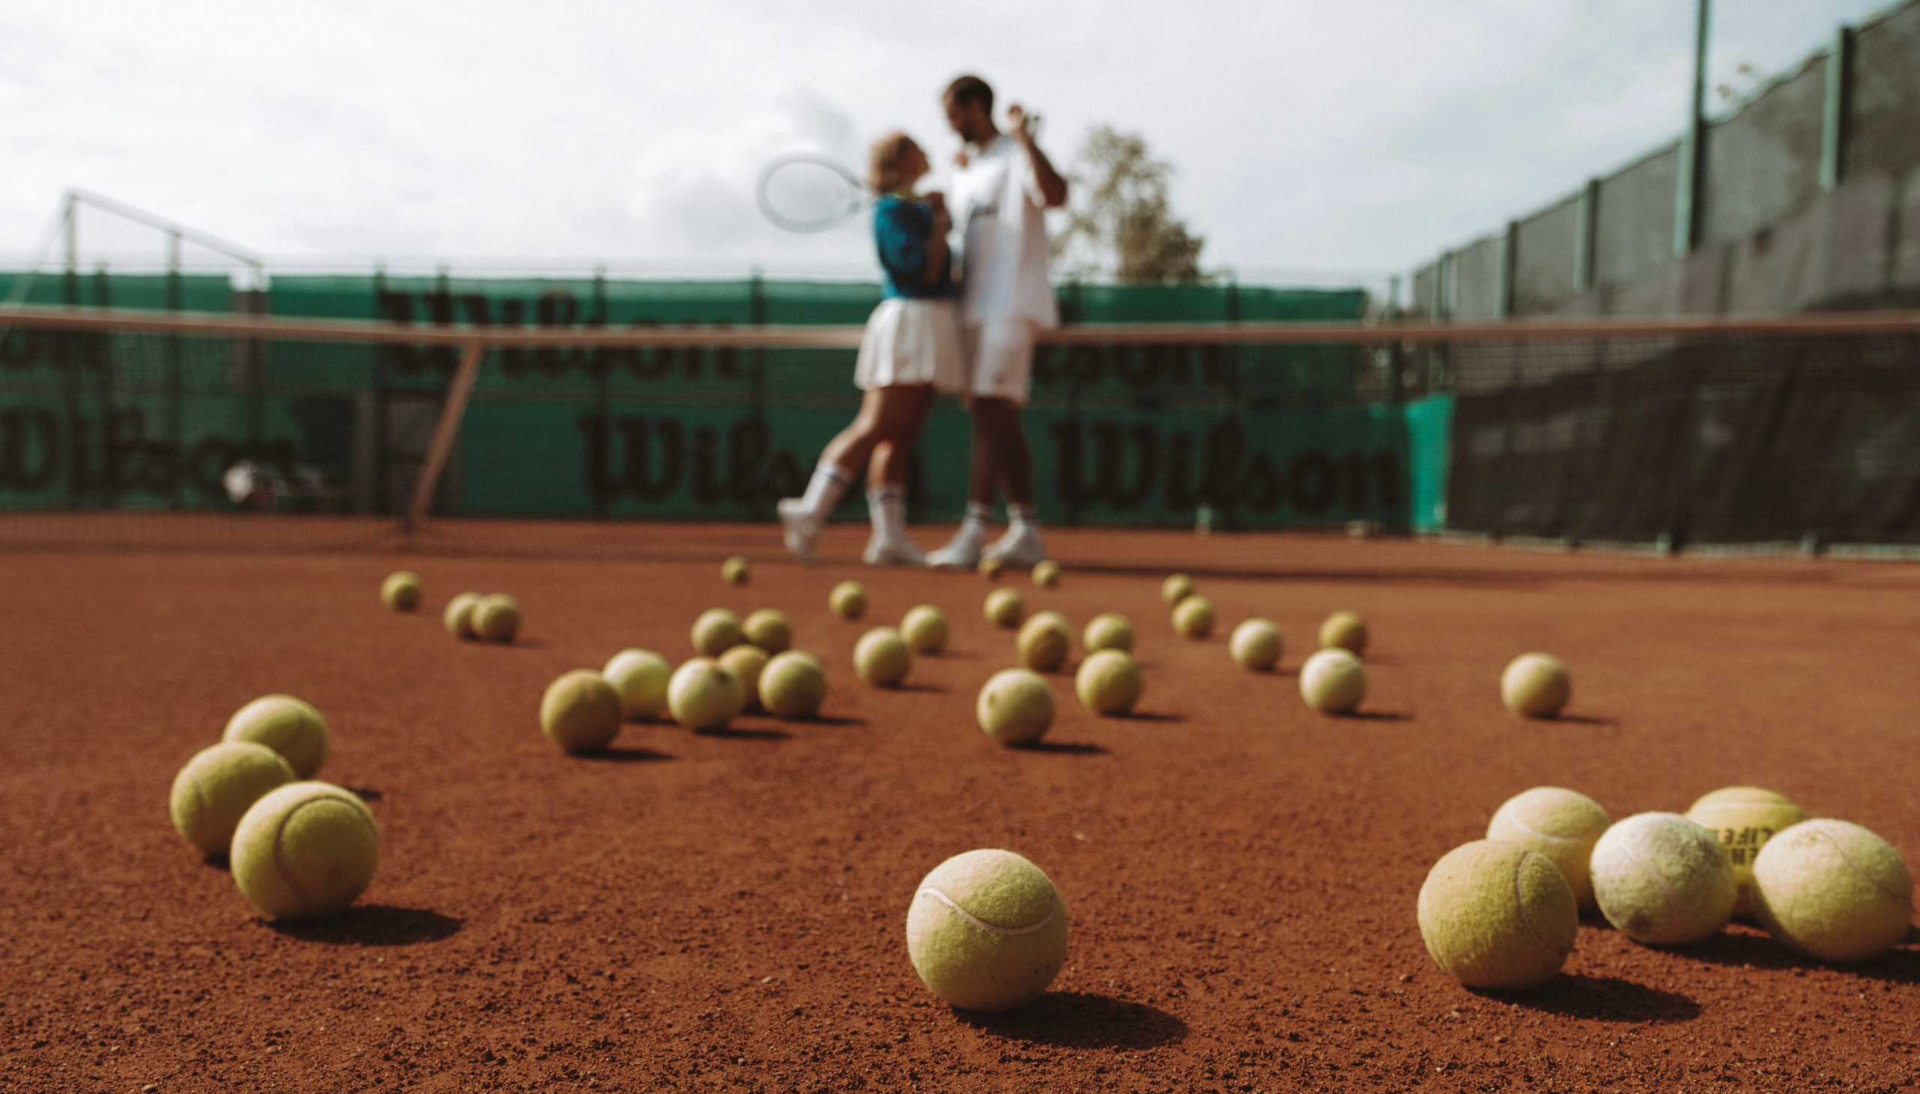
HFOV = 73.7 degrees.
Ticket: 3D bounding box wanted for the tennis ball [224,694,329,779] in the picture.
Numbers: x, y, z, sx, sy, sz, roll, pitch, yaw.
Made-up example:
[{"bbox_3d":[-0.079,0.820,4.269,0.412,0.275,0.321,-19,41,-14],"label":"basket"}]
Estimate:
[{"bbox_3d":[-0.500,0.142,0.938,0.067,0.067,0.067,1,2,0],"label":"tennis ball"}]

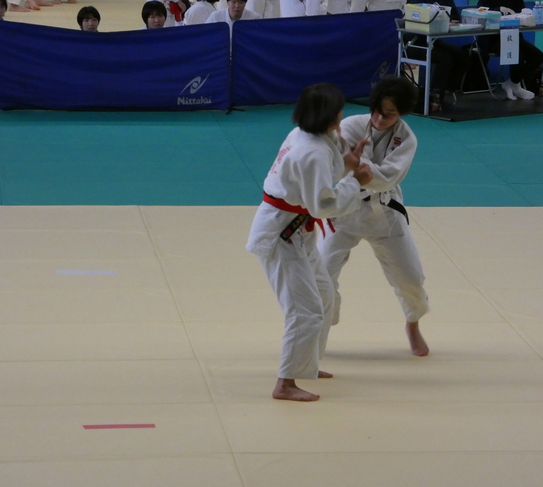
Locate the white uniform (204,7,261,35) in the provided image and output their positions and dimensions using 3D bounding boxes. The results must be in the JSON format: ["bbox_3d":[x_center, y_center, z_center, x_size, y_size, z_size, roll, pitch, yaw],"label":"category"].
[{"bbox_3d":[-0.336,-1.687,23.880,0.560,0.720,0.550,1,11,-3],"label":"white uniform"}]

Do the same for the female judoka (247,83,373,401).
[{"bbox_3d":[0.193,-0.066,13.375,0.630,1.540,0.520,-3,12,-22],"label":"female judoka"}]

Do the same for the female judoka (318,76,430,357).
[{"bbox_3d":[0.524,-0.151,14.021,0.600,1.480,0.580,5,12,20],"label":"female judoka"}]

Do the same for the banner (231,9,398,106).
[{"bbox_3d":[0.425,-1.627,23.636,1.950,0.760,0.100,-7,14,-38],"label":"banner"}]

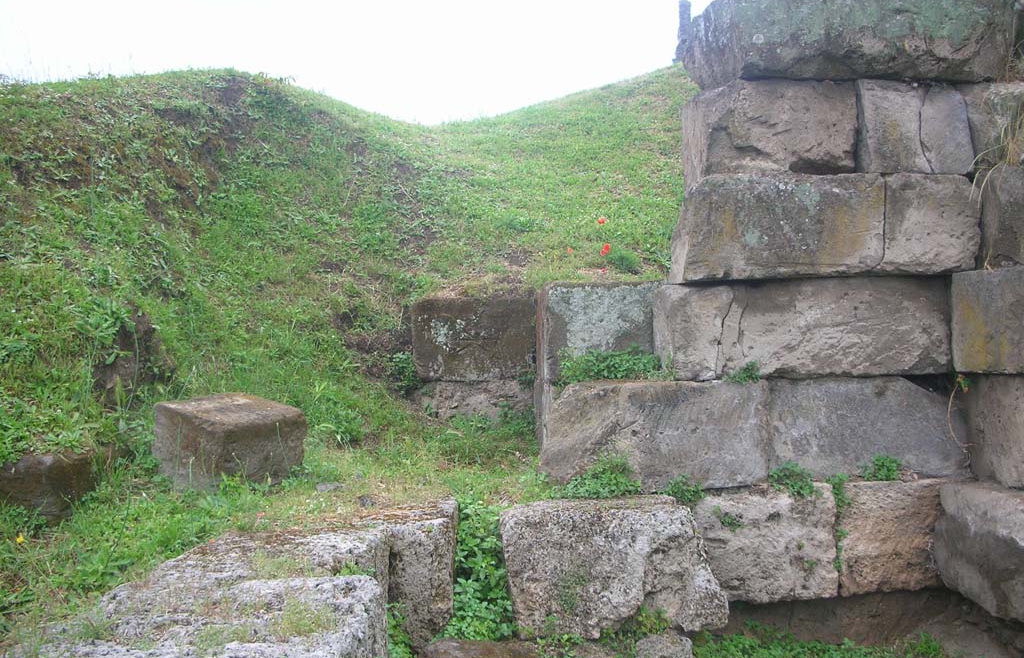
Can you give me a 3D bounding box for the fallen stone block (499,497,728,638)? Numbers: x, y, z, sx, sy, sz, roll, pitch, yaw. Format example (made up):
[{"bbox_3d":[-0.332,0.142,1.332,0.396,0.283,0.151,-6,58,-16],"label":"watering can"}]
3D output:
[{"bbox_3d":[0.436,1.092,4.949,1.008,0.568,0.500,-1,1,-4],"label":"fallen stone block"}]

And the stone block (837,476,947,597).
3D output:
[{"bbox_3d":[1.925,1.068,5.548,0.604,0.554,0.500,-2,1,-7],"label":"stone block"}]

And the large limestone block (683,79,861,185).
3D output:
[{"bbox_3d":[1.137,-0.890,4.703,0.709,0.412,0.420,-1,4,-7],"label":"large limestone block"}]

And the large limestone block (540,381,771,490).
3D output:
[{"bbox_3d":[0.594,0.444,4.633,0.999,0.475,0.420,-1,4,-7],"label":"large limestone block"}]

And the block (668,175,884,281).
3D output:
[{"bbox_3d":[1.162,-0.457,4.708,0.910,0.459,0.420,-1,4,-7],"label":"block"}]

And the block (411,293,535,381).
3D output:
[{"bbox_3d":[-0.195,0.026,5.125,0.592,0.404,0.450,-1,4,-4],"label":"block"}]

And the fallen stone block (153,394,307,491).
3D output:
[{"bbox_3d":[-1.334,0.541,4.910,0.440,0.330,0.610,-8,11,-42],"label":"fallen stone block"}]

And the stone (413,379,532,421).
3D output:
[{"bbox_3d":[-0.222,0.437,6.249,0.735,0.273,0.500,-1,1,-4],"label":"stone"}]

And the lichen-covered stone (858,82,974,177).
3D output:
[{"bbox_3d":[1.758,-0.903,4.780,0.542,0.406,0.420,-1,4,-7],"label":"lichen-covered stone"}]

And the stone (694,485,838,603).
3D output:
[{"bbox_3d":[1.224,1.075,5.398,0.763,0.534,0.500,-2,1,-7],"label":"stone"}]

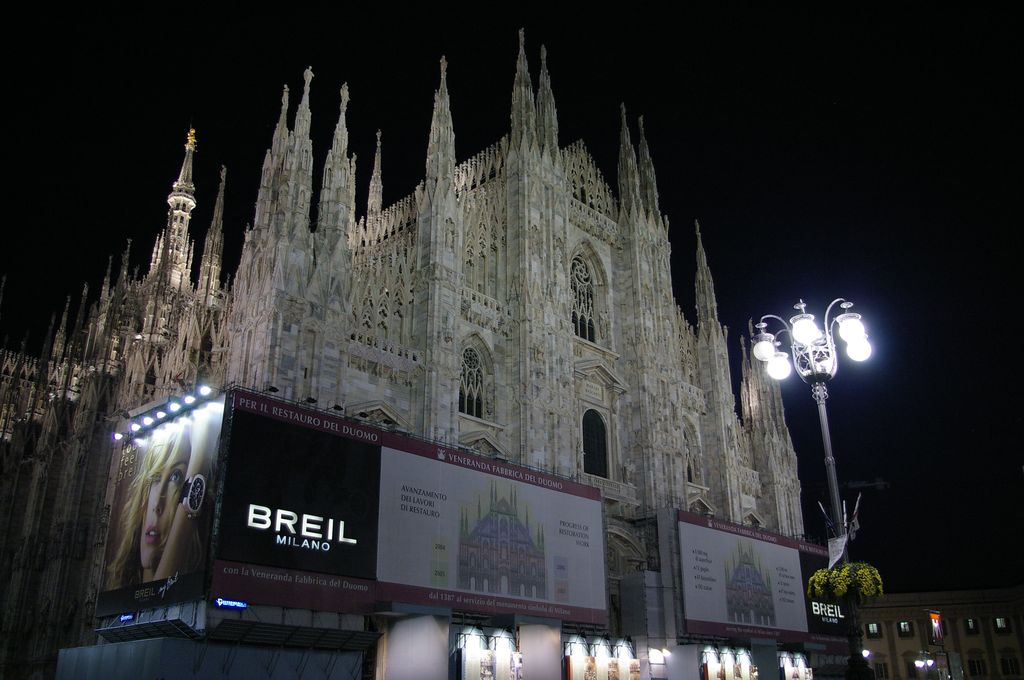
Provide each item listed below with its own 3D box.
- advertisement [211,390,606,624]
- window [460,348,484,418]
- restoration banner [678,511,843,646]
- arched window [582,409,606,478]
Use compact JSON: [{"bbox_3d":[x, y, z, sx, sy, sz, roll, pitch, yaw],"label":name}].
[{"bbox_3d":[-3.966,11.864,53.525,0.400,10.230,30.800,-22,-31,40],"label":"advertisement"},{"bbox_3d":[-3.148,3.185,65.878,0.400,5.600,2.440,-22,-31,40],"label":"window"},{"bbox_3d":[24.691,23.418,80.551,0.400,10.100,30.400,-22,-31,40],"label":"restoration banner"},{"bbox_3d":[7.202,8.933,74.316,0.400,6.020,3.200,-22,-31,40],"label":"arched window"}]

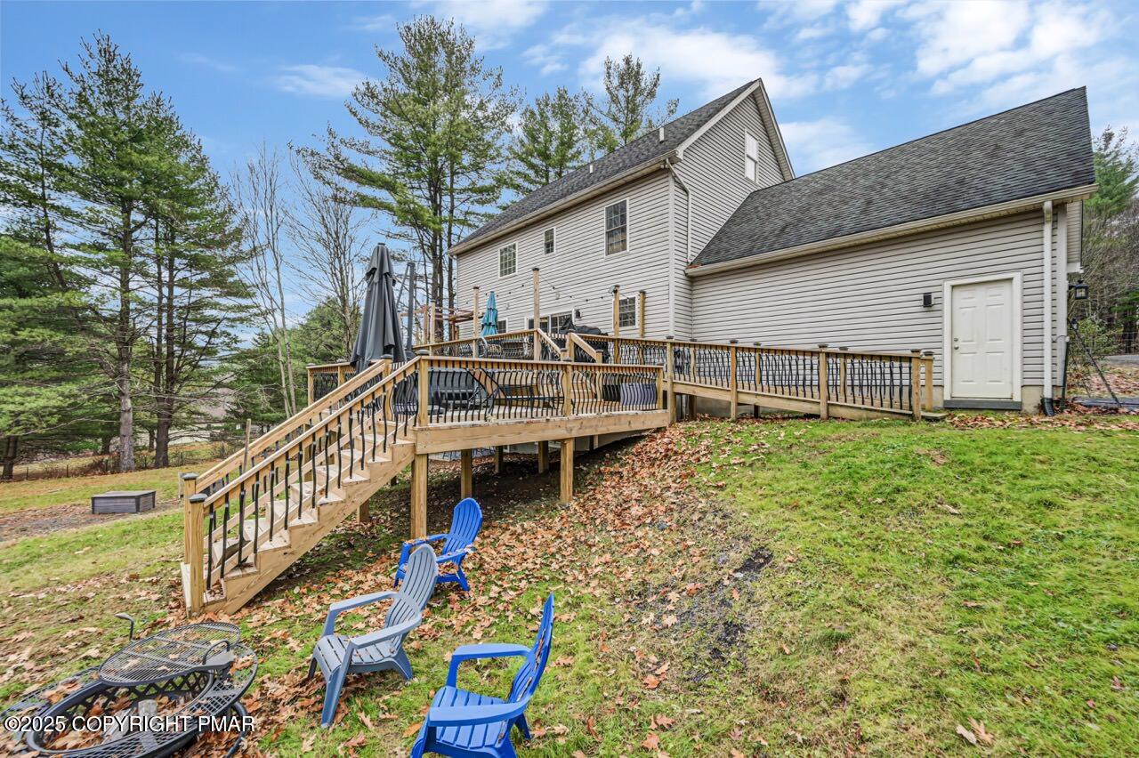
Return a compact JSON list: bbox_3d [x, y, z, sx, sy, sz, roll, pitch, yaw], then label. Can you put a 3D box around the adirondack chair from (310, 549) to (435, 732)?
[{"bbox_3d":[-1.500,1.857,3.440,0.840,0.940,0.760,1,-1,-39],"label":"adirondack chair"}]

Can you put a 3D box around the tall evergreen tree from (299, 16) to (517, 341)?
[{"bbox_3d":[-10.103,-9.602,28.000,13.300,25.804,12.800,0,0,0],"label":"tall evergreen tree"}]

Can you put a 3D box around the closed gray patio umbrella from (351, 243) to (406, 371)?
[{"bbox_3d":[-3.347,-1.270,7.800,0.920,2.240,0.880,0,0,0],"label":"closed gray patio umbrella"}]

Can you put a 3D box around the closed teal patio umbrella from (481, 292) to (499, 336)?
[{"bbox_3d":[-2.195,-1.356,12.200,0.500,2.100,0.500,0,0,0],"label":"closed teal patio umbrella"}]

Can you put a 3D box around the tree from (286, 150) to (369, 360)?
[{"bbox_3d":[-12.234,-4.012,22.500,4.500,15.223,4.400,0,0,0],"label":"tree"}]

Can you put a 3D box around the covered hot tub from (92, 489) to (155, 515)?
[{"bbox_3d":[-14.674,4.082,14.615,1.437,0.565,0.629,0,0,0],"label":"covered hot tub"}]

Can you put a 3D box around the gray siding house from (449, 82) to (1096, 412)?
[{"bbox_3d":[4.578,-4.263,15.956,10.150,10.650,18.150,0,0,-43],"label":"gray siding house"}]

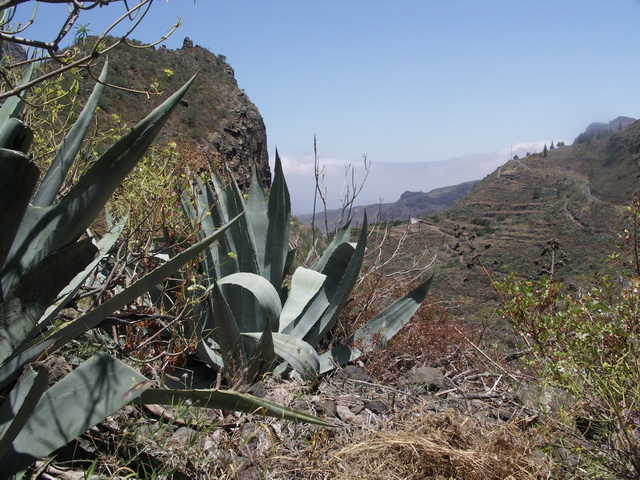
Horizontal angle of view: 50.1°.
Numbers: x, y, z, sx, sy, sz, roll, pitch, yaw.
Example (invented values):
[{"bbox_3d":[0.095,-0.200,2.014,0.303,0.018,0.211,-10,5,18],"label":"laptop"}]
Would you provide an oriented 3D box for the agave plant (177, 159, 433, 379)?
[{"bbox_3d":[-0.070,0.145,3.750,1.320,1.170,1.150,0,6,0],"label":"agave plant"}]

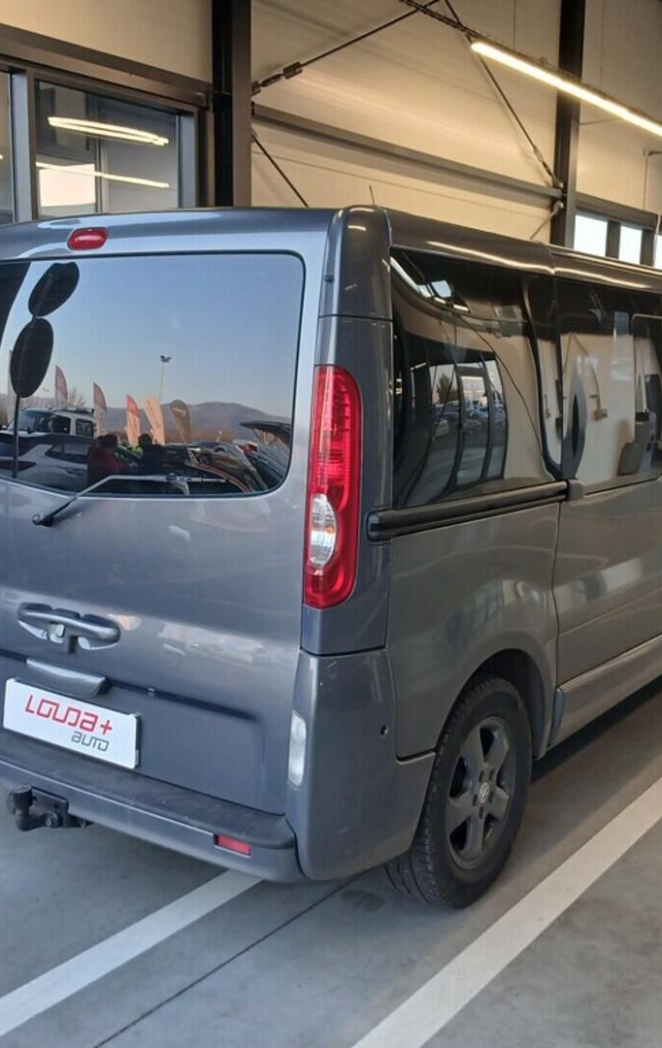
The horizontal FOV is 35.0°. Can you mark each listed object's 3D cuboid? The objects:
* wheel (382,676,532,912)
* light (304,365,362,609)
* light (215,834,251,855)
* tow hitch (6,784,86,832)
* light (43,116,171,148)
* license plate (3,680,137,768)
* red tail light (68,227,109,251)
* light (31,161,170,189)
[{"bbox_3d":[0.365,0.778,3.148,0.220,0.680,0.680,8,11,34],"label":"wheel"},{"bbox_3d":[0.016,-0.082,2.438,0.135,0.575,0.120,8,8,34],"label":"light"},{"bbox_3d":[-0.238,0.787,2.575,0.105,0.030,0.020,7,11,30],"label":"light"},{"bbox_3d":[-0.782,0.772,2.908,0.140,0.140,0.210,8,11,34],"label":"tow hitch"},{"bbox_3d":[-1.965,-3.479,9.321,0.130,0.080,1.250,9,12,37],"label":"light"},{"bbox_3d":[-0.732,0.553,2.938,0.525,0.140,0.020,8,7,34],"label":"license plate"},{"bbox_3d":[-0.663,-0.777,2.864,0.140,0.056,0.038,8,12,36],"label":"red tail light"},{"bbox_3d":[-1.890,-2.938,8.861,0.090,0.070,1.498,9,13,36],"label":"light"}]

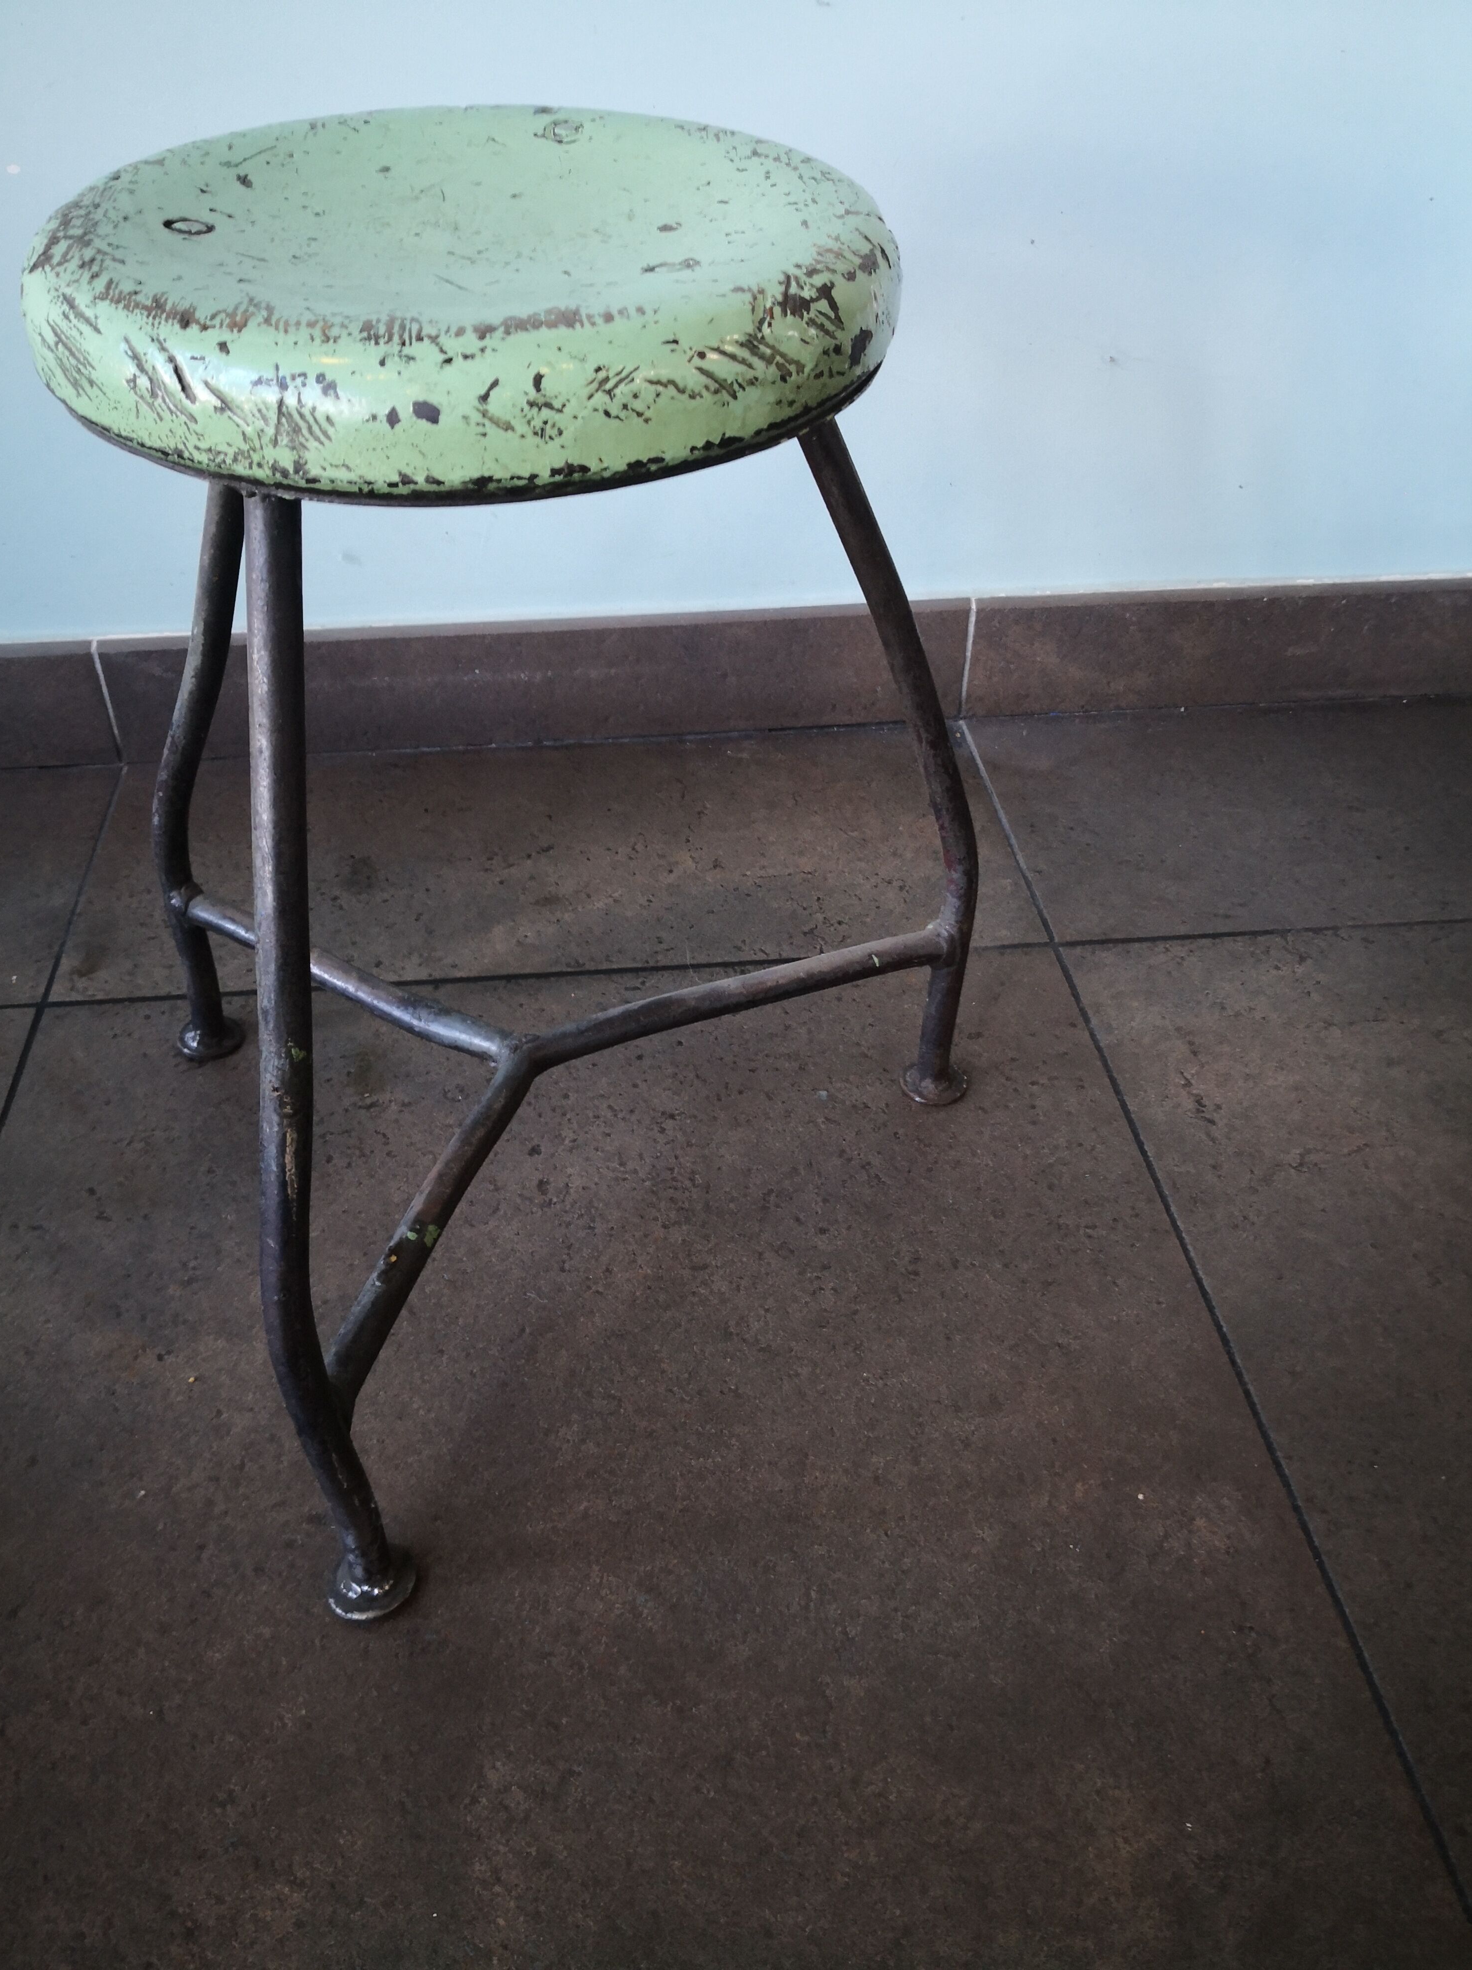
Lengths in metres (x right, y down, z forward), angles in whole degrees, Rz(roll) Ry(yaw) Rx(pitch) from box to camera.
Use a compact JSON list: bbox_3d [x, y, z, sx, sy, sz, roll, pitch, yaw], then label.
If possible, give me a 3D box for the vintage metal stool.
[{"bbox_3d":[-0.108,-0.040,0.597,0.446,0.472,0.379,5,41,5],"label":"vintage metal stool"}]

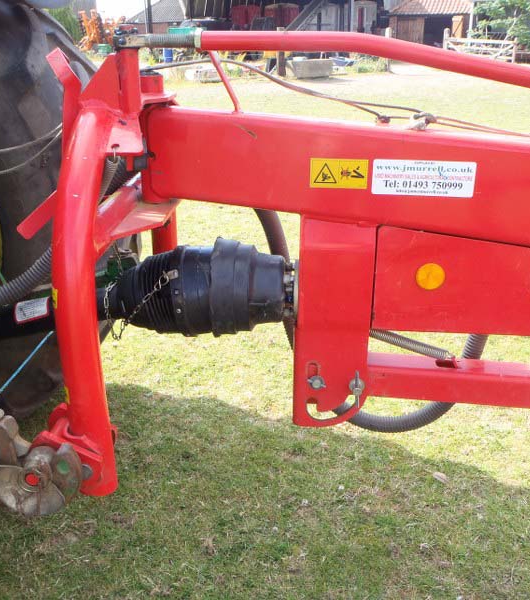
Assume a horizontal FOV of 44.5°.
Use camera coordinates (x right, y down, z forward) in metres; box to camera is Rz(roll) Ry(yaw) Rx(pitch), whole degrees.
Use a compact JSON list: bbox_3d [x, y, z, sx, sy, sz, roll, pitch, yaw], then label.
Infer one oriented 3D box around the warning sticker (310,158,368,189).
[{"bbox_3d":[0.155,-0.266,1.362,0.121,0.062,0.002,4,23,9],"label":"warning sticker"}]

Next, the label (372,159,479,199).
[{"bbox_3d":[0.326,-0.251,1.335,0.207,0.073,0.002,4,23,9],"label":"label"}]

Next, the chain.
[{"bbox_3d":[-0.303,0.003,1.587,0.180,0.175,0.100,3,23,6],"label":"chain"}]

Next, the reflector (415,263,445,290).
[{"bbox_3d":[0.354,-0.051,1.385,0.060,0.060,0.008,4,23,9],"label":"reflector"}]

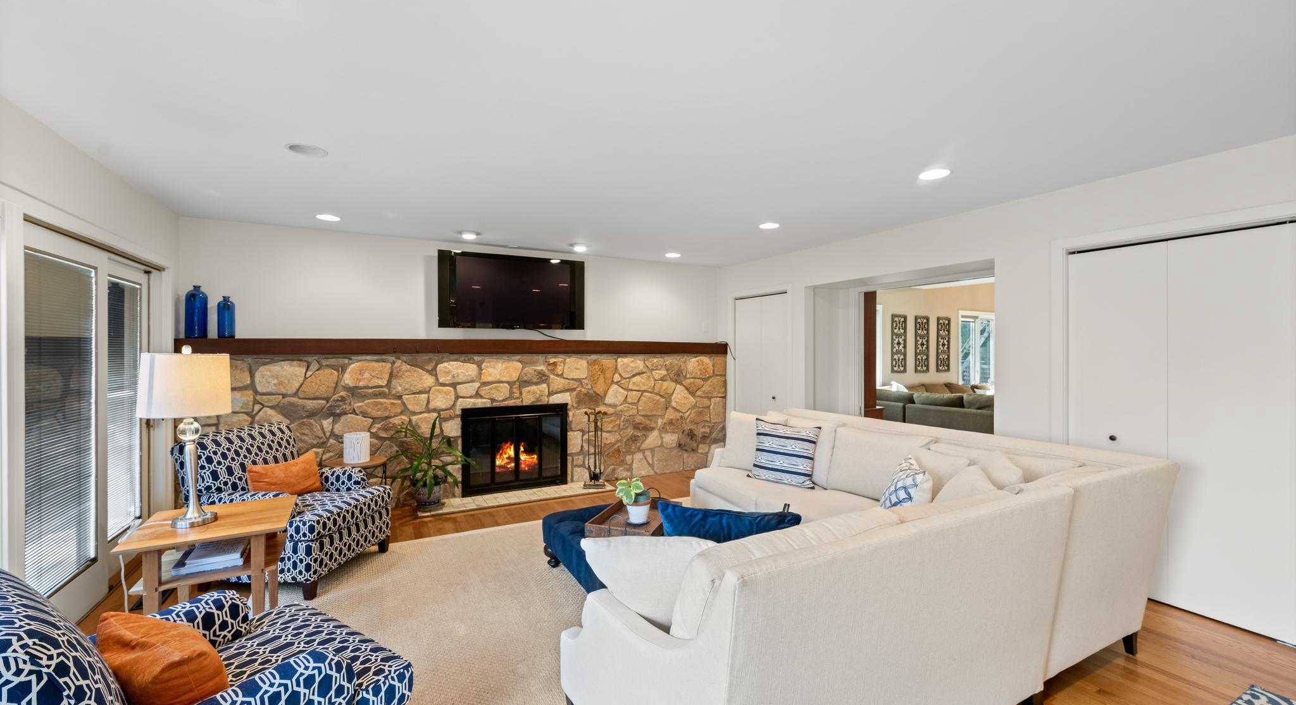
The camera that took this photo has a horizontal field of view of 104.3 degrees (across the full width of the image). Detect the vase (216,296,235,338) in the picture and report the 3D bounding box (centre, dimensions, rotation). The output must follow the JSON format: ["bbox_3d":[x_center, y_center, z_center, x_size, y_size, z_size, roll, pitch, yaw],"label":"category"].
[{"bbox_3d":[-3.279,-0.266,3.932,0.105,0.334,0.105,0,0,-28],"label":"vase"}]

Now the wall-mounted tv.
[{"bbox_3d":[-1.294,-0.589,4.955,1.420,0.722,0.100,0,0,-28],"label":"wall-mounted tv"}]

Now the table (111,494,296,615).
[{"bbox_3d":[-1.973,1.085,2.320,0.555,0.630,0.570,0,0,-28],"label":"table"}]

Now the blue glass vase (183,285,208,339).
[{"bbox_3d":[-3.442,-0.304,3.845,0.126,0.410,0.126,0,0,-28],"label":"blue glass vase"}]

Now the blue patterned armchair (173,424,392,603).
[{"bbox_3d":[-2.282,0.954,3.220,0.880,0.890,0.750,0,0,5],"label":"blue patterned armchair"}]

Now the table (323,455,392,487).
[{"bbox_3d":[-2.275,1.125,3.928,0.455,0.545,0.455,0,0,-28],"label":"table"}]

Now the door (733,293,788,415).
[{"bbox_3d":[1.269,0.389,5.700,0.040,2.000,0.860,0,0,-28],"label":"door"}]

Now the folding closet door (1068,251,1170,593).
[{"bbox_3d":[2.764,0.387,2.973,0.040,2.000,0.460,0,0,-28],"label":"folding closet door"}]

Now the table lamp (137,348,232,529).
[{"bbox_3d":[-2.087,0.373,2.297,0.325,0.793,0.325,0,0,-28],"label":"table lamp"}]

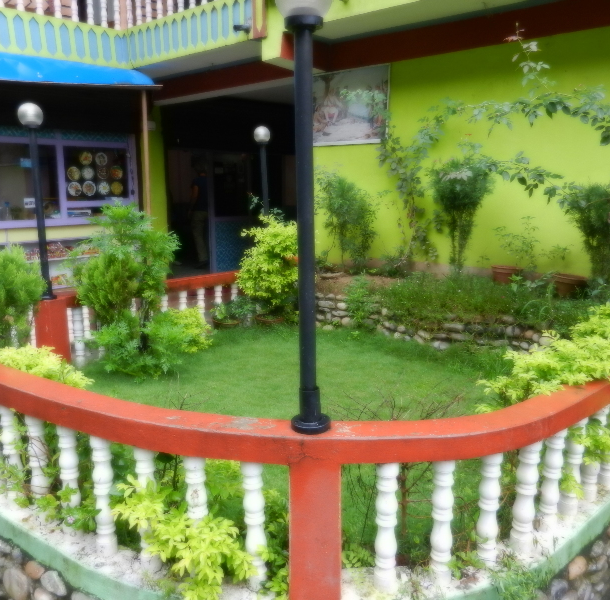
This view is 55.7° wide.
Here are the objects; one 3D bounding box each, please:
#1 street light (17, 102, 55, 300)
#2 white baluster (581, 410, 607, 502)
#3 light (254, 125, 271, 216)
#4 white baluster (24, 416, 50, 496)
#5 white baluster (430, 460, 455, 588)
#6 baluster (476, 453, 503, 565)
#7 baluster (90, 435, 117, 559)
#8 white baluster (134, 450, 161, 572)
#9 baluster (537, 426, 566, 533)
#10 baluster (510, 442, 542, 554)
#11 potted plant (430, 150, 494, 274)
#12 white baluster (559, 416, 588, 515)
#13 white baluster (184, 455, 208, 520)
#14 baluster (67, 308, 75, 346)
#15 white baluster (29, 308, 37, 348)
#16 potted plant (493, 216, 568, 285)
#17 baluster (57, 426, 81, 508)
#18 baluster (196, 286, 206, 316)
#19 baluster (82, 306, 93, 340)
[{"bbox_3d":[-2.092,-0.758,4.556,0.200,1.520,0.200,-6,12,-24],"label":"street light"},{"bbox_3d":[1.270,0.687,2.530,0.072,0.449,0.072,5,13,28],"label":"white baluster"},{"bbox_3d":[-0.423,-1.134,6.289,0.185,1.485,0.185,0,10,0],"label":"light"},{"bbox_3d":[-1.039,0.656,2.270,0.072,0.449,0.072,-6,13,-26],"label":"white baluster"},{"bbox_3d":[0.451,0.699,1.900,0.077,0.445,0.077,2,11,14],"label":"white baluster"},{"bbox_3d":[0.631,0.684,1.969,0.077,0.445,0.077,3,11,19],"label":"baluster"},{"bbox_3d":[-0.704,0.690,2.020,0.072,0.456,0.072,-5,12,-21],"label":"baluster"},{"bbox_3d":[-0.568,0.731,2.086,0.082,0.484,0.082,0,10,0],"label":"white baluster"},{"bbox_3d":[0.964,0.707,2.250,0.072,0.447,0.072,5,13,24],"label":"baluster"},{"bbox_3d":[0.789,0.710,2.070,0.072,0.448,0.072,4,12,22],"label":"baluster"},{"bbox_3d":[1.761,-0.973,6.500,0.695,1.361,0.695,2,12,15],"label":"potted plant"},{"bbox_3d":[1.100,0.657,2.375,0.082,0.473,0.082,0,10,0],"label":"white baluster"},{"bbox_3d":[-0.376,0.742,2.016,0.082,0.484,0.082,0,10,0],"label":"white baluster"},{"bbox_3d":[-2.313,0.198,5.682,0.077,0.445,0.077,-5,11,-22],"label":"baluster"},{"bbox_3d":[-2.059,0.315,4.401,0.082,0.484,0.082,0,10,0],"label":"white baluster"},{"bbox_3d":[2.198,-0.482,5.631,0.693,0.662,0.462,5,12,26],"label":"potted plant"},{"bbox_3d":[-0.888,0.656,2.186,0.077,0.445,0.077,-5,11,-23],"label":"baluster"},{"bbox_3d":[-1.003,0.090,5.565,0.082,0.484,0.082,0,10,0],"label":"baluster"},{"bbox_3d":[-2.193,0.174,5.807,0.077,0.445,0.077,-4,11,-21],"label":"baluster"}]

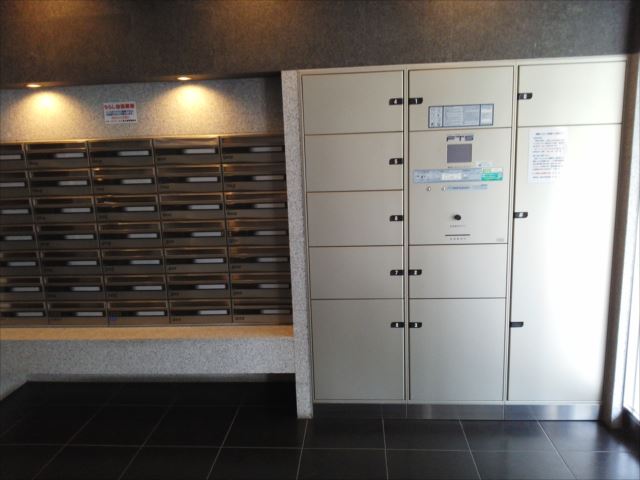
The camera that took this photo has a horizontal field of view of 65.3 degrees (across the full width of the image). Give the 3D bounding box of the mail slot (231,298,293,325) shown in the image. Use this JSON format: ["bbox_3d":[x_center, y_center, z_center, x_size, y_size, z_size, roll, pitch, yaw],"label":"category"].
[{"bbox_3d":[-0.301,0.386,2.868,0.357,0.146,0.220,-1,11,5],"label":"mail slot"}]

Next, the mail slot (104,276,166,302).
[{"bbox_3d":[-1.043,0.247,2.952,0.364,0.148,0.250,-1,10,4],"label":"mail slot"}]

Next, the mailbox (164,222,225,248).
[{"bbox_3d":[-0.676,-0.043,2.815,0.357,0.146,0.220,-1,11,5],"label":"mailbox"}]

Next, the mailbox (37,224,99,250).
[{"bbox_3d":[-1.394,-0.029,2.873,0.357,0.146,0.220,-1,11,5],"label":"mailbox"}]

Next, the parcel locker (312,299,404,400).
[{"bbox_3d":[0.202,0.571,2.607,0.476,0.550,0.040,-1,11,5],"label":"parcel locker"}]

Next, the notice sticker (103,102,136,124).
[{"bbox_3d":[-1.066,-0.679,2.670,0.180,0.106,0.008,-1,11,4],"label":"notice sticker"}]

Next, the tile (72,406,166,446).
[{"bbox_3d":[-1.062,1.001,2.694,0.399,0.010,0.401,-1,10,4],"label":"tile"}]

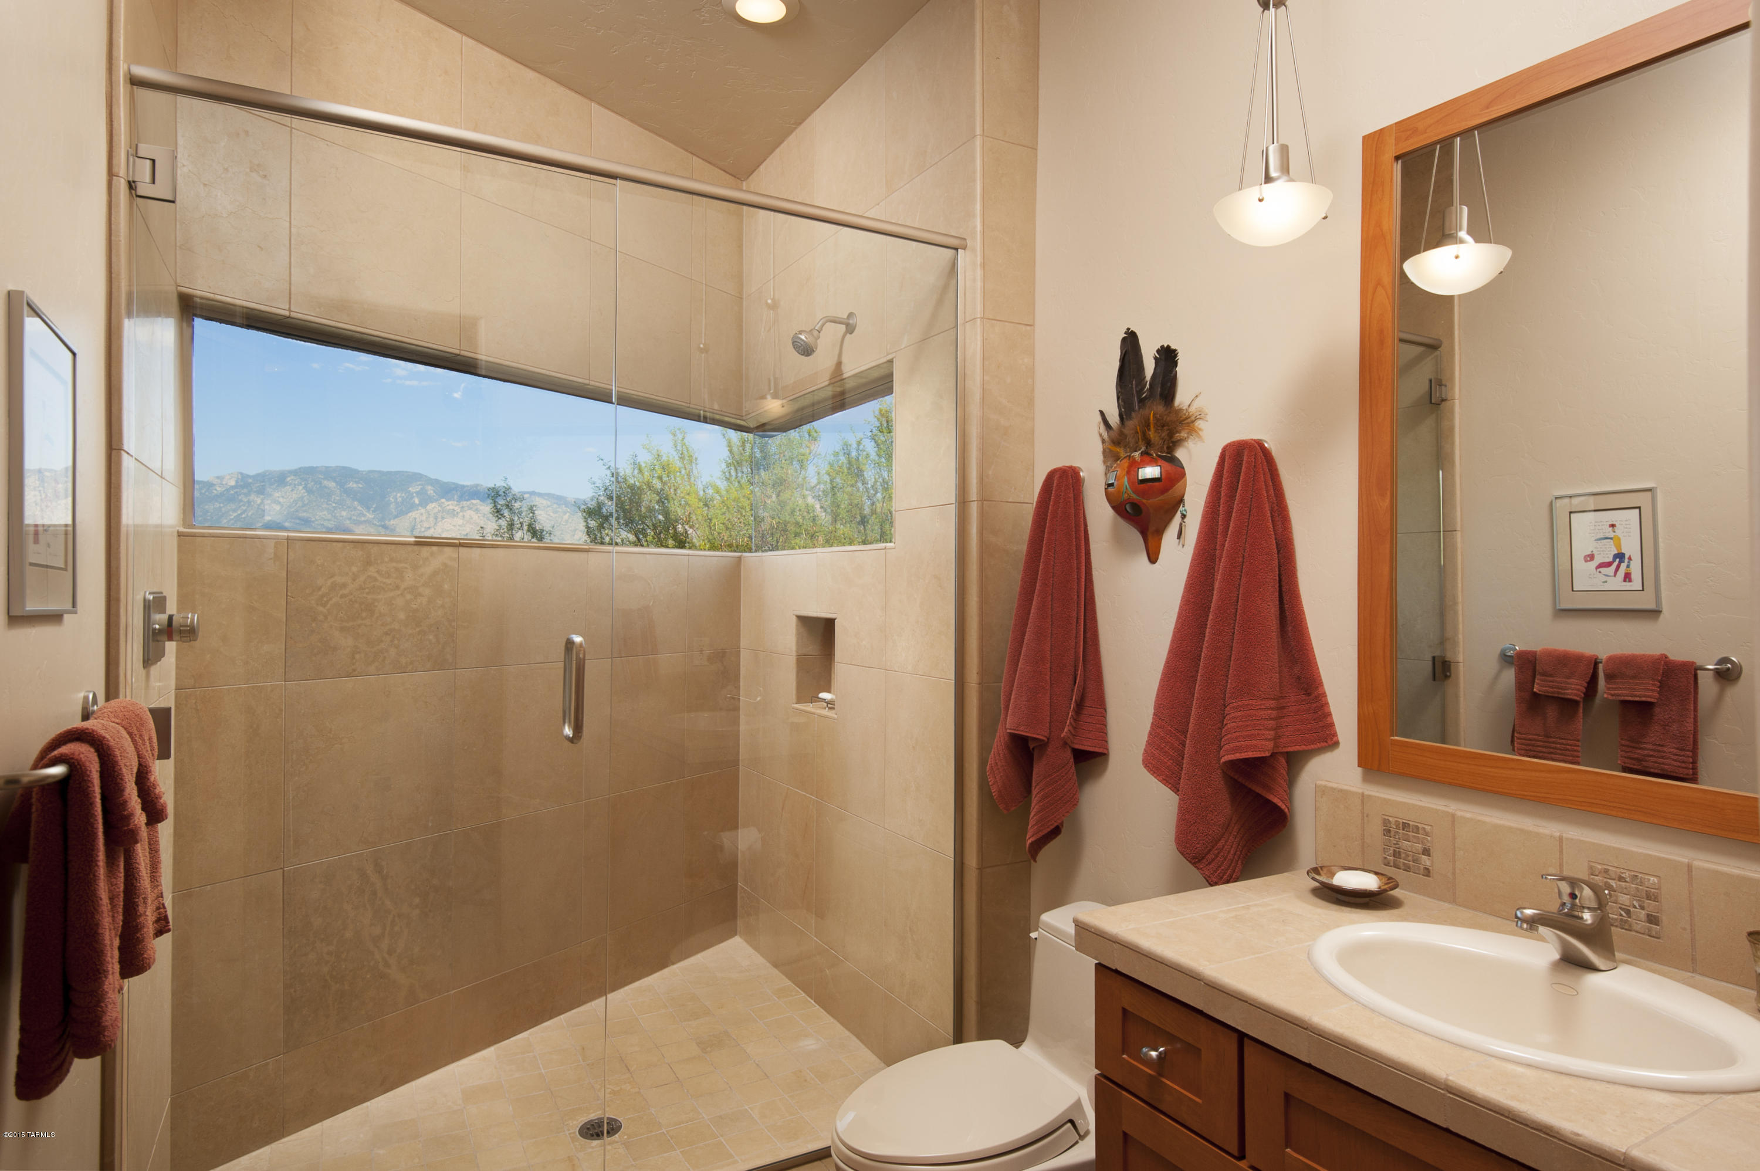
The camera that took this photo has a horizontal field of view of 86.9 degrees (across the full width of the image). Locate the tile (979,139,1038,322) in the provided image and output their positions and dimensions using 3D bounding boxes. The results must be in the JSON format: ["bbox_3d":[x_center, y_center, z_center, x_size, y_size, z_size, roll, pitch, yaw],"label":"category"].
[{"bbox_3d":[0.320,-0.894,2.361,0.180,0.457,0.012,0,0,-28],"label":"tile"}]

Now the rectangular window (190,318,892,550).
[{"bbox_3d":[-0.660,-0.400,2.841,1.134,0.520,2.061,0,0,34],"label":"rectangular window"}]

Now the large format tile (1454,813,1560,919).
[{"bbox_3d":[0.968,0.440,1.435,0.012,0.149,0.152,0,0,-30],"label":"large format tile"}]

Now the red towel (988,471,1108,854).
[{"bbox_3d":[0.405,0.185,2.204,0.160,0.915,0.270,0,0,-30],"label":"red towel"}]

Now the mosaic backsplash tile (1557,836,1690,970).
[{"bbox_3d":[1.046,0.443,1.303,0.012,0.151,0.152,0,0,-30],"label":"mosaic backsplash tile"}]

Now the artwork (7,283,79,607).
[{"bbox_3d":[-1.093,-0.153,1.214,0.020,0.376,0.300,0,0,-32],"label":"artwork"}]

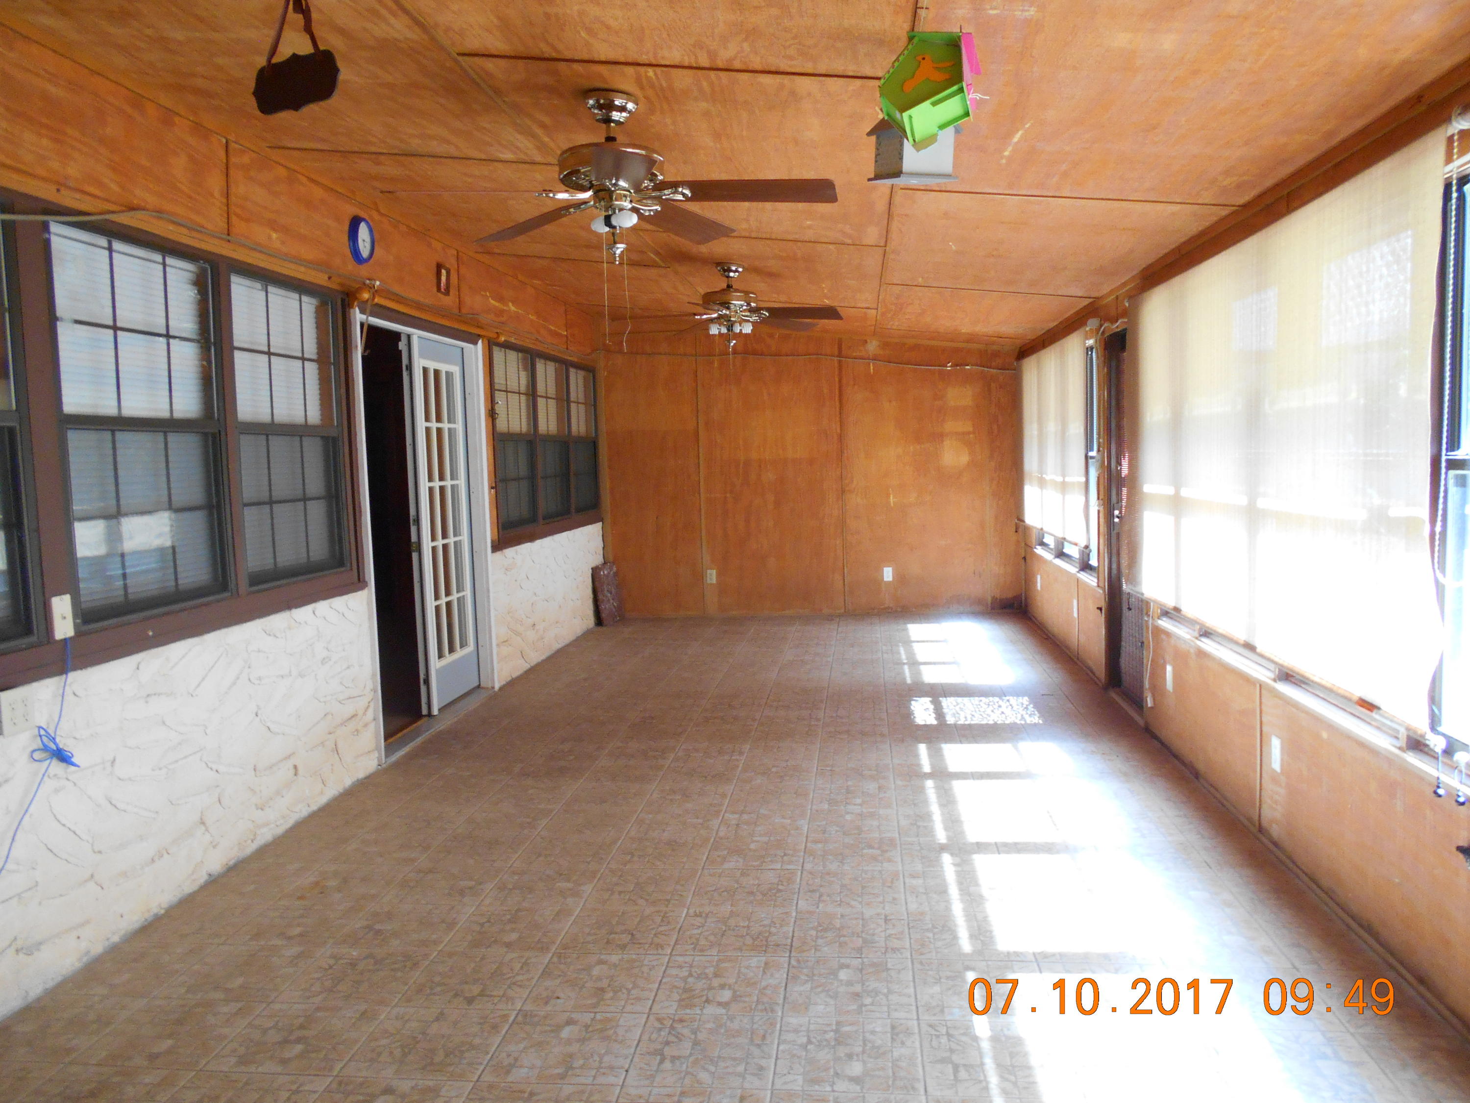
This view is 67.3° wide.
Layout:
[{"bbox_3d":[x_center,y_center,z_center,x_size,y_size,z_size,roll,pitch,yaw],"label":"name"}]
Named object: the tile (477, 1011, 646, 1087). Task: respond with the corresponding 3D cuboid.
[{"bbox_3d":[-0.400,1.183,2.639,0.330,0.010,0.322,-1,5,6],"label":"tile"}]

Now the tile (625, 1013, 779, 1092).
[{"bbox_3d":[-0.067,1.176,2.601,0.330,0.010,0.322,-1,5,6],"label":"tile"}]

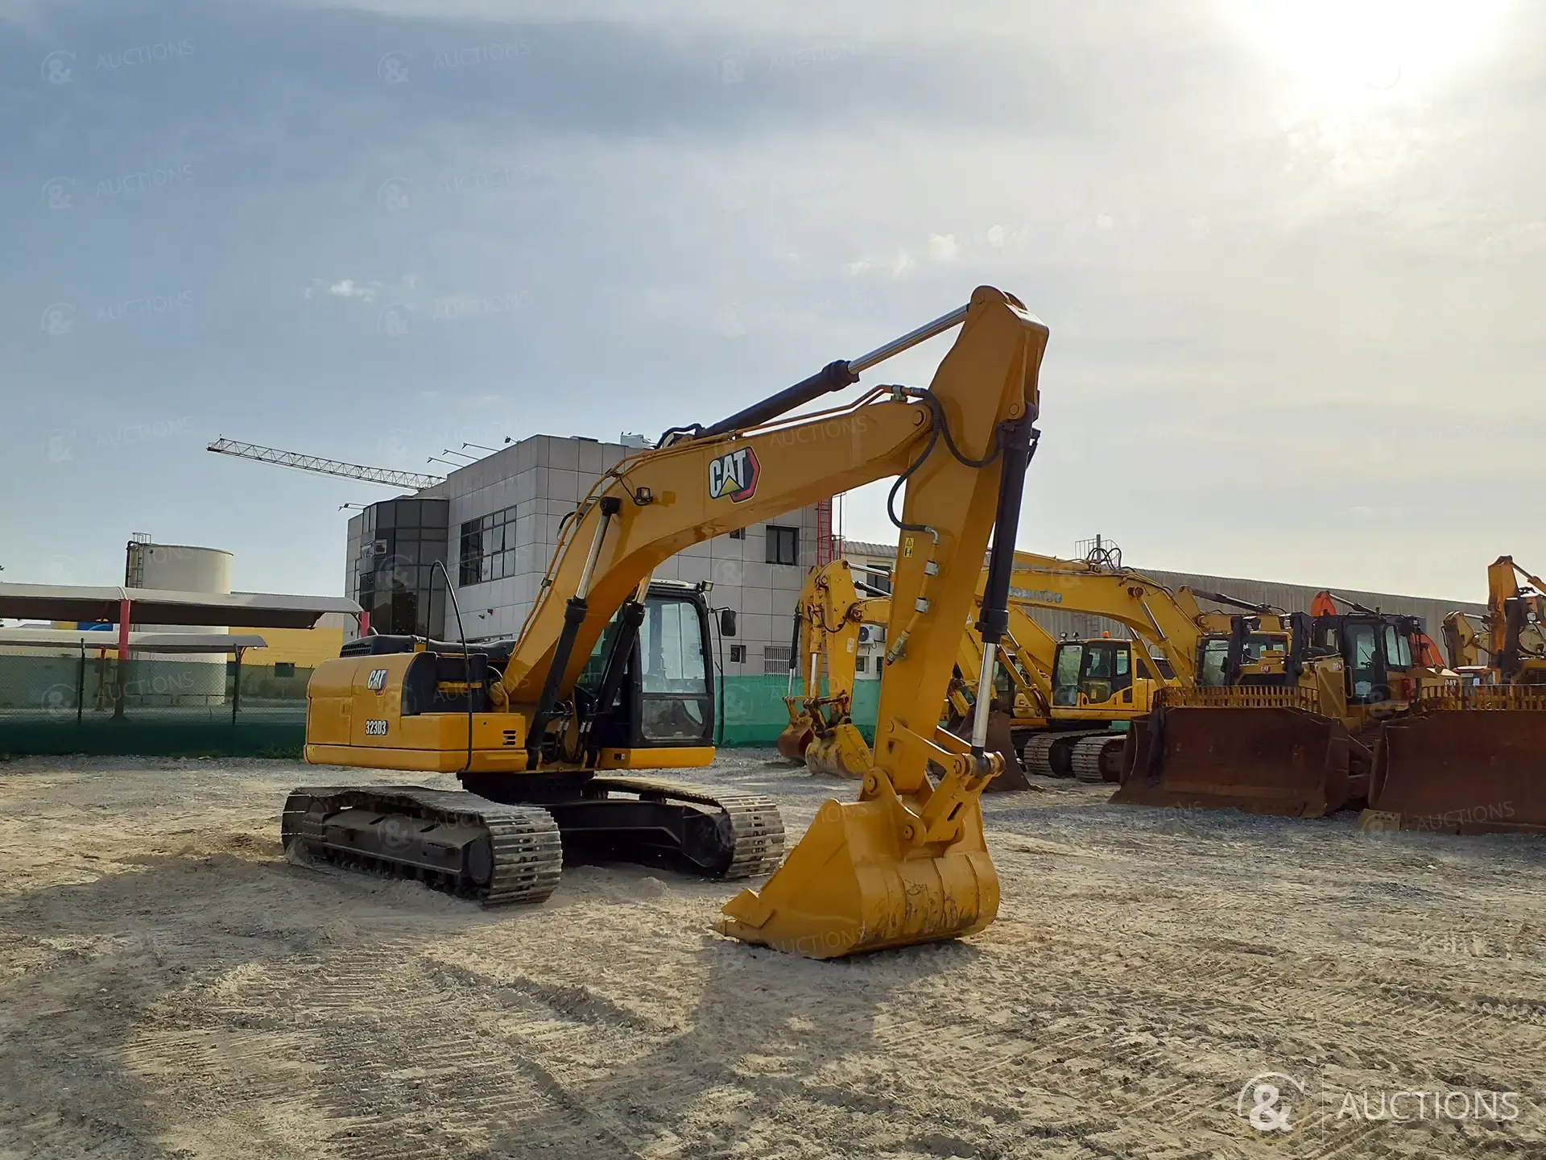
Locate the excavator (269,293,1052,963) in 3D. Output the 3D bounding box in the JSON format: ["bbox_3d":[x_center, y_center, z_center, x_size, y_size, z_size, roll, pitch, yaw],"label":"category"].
[{"bbox_3d":[-1.306,0.584,10.868,2.980,4.350,8.950,6,-8,-42],"label":"excavator"}]

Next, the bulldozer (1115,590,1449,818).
[{"bbox_3d":[9.863,2.267,21.975,6.000,3.500,3.940,5,-7,-34],"label":"bulldozer"}]

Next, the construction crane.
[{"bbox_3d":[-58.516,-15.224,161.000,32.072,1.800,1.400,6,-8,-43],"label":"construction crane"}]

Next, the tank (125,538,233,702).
[{"bbox_3d":[-47.752,3.449,97.000,8.500,13.000,8.500,1,-6,0],"label":"tank"}]

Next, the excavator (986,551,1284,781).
[{"bbox_3d":[8.477,1.998,25.438,10.600,4.700,3.200,4,-7,-30],"label":"excavator"}]

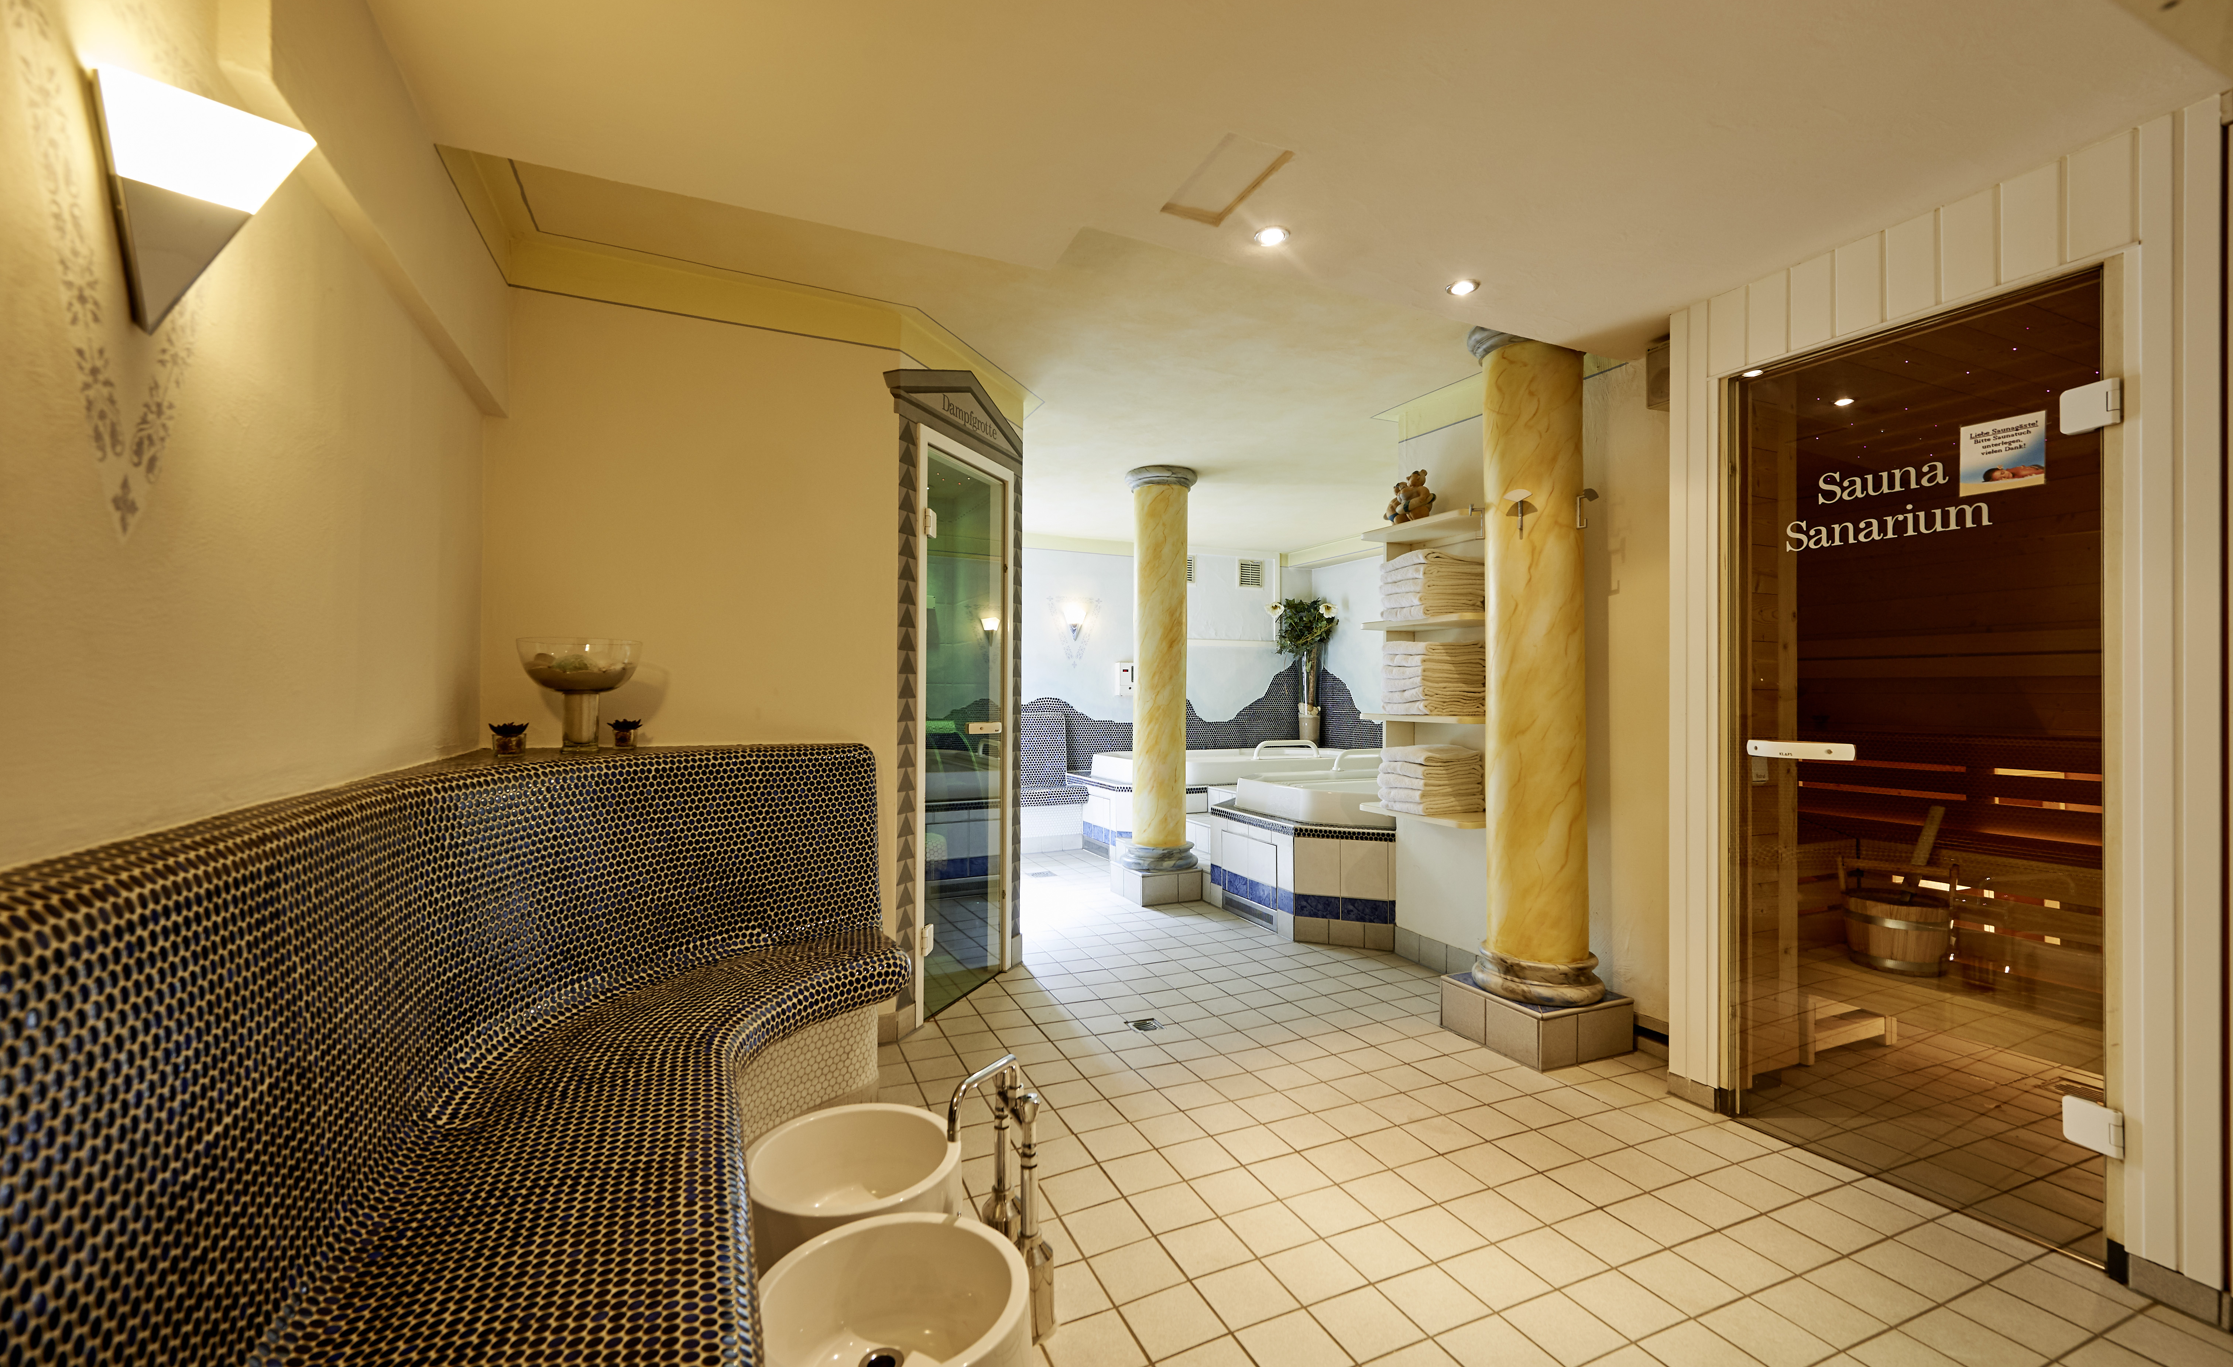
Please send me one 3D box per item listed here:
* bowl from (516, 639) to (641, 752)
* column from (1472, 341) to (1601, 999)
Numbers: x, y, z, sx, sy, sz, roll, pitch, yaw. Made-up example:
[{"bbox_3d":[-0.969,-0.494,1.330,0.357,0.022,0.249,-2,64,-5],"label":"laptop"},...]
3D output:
[{"bbox_3d":[-1.396,0.032,2.270,0.283,0.285,0.283,0,-1,-30],"label":"bowl"},{"bbox_3d":[1.367,-0.087,2.821,0.390,2.145,0.390,0,-1,-24],"label":"column"}]

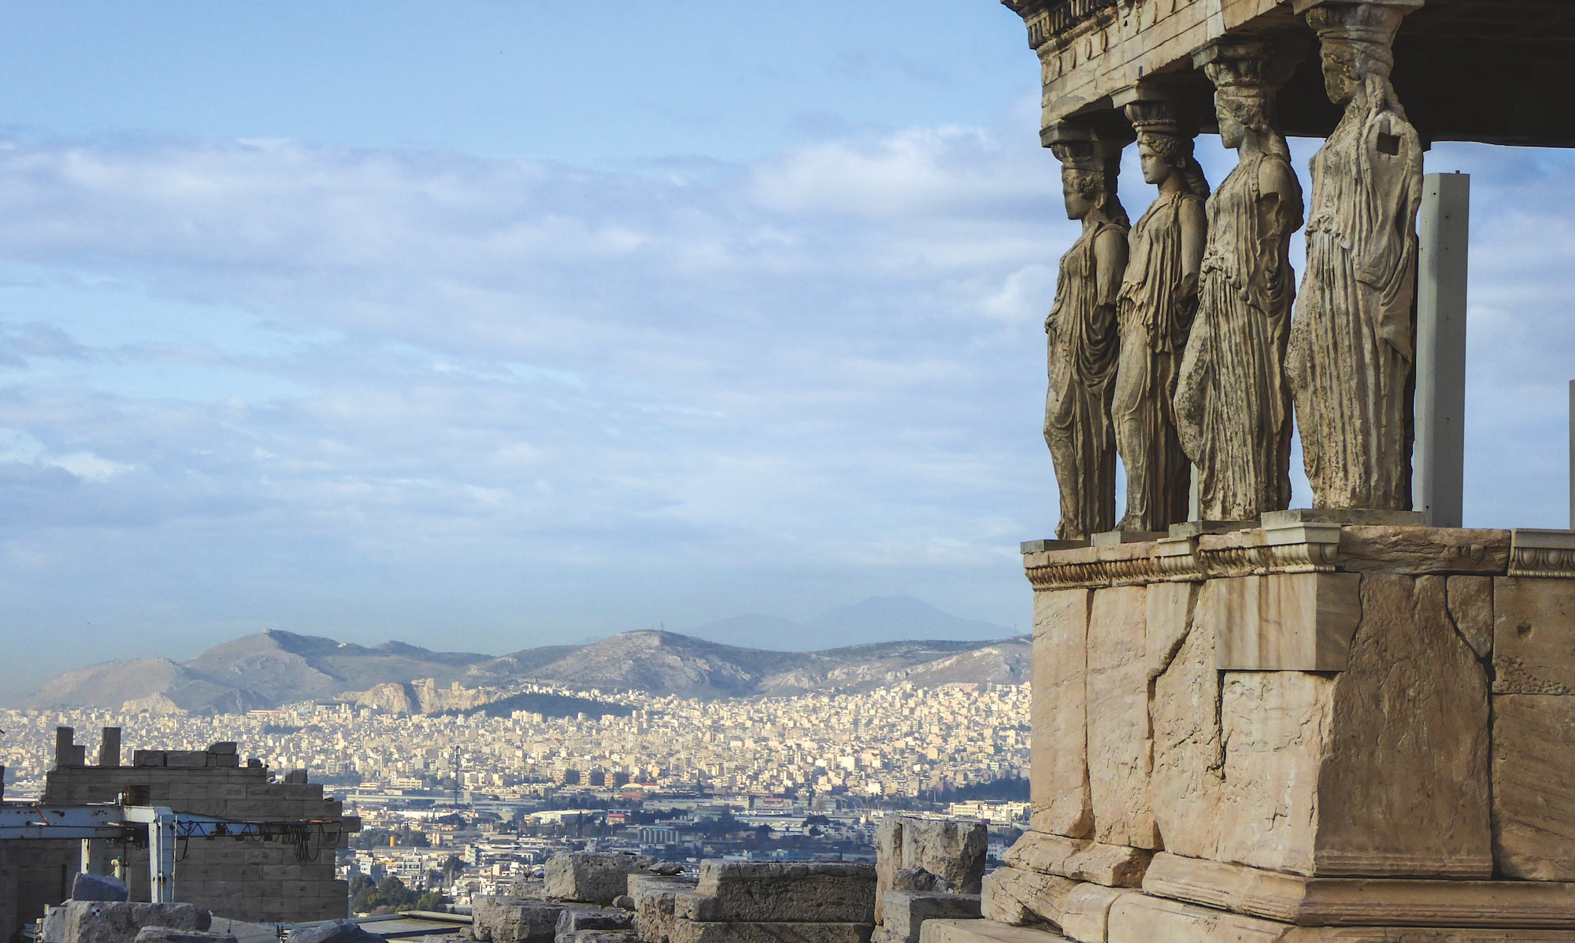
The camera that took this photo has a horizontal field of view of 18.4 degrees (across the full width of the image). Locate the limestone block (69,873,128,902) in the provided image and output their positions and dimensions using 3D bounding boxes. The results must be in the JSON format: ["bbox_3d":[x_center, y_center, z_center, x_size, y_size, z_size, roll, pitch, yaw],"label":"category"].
[{"bbox_3d":[-4.879,2.952,34.500,0.420,0.220,0.360,2,-2,-9],"label":"limestone block"}]

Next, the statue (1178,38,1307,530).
[{"bbox_3d":[2.159,-0.893,23.101,0.530,2.250,0.580,2,-2,-9],"label":"statue"}]

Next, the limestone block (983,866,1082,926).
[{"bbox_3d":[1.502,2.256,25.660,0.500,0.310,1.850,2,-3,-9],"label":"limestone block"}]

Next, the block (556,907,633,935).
[{"bbox_3d":[-1.175,2.738,29.600,0.440,0.160,0.400,2,-3,-9],"label":"block"}]

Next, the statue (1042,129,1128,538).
[{"bbox_3d":[1.621,-0.732,26.401,0.440,2.193,0.620,2,-3,-9],"label":"statue"}]

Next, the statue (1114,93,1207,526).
[{"bbox_3d":[1.922,-0.819,24.753,0.530,2.240,0.580,2,-2,-9],"label":"statue"}]

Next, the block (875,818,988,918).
[{"bbox_3d":[0.822,2.288,27.900,0.550,0.600,0.450,2,-2,-9],"label":"block"}]

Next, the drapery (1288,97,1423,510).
[{"bbox_3d":[2.483,-0.720,21.266,0.510,1.747,0.640,2,-3,-9],"label":"drapery"}]

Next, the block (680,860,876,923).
[{"bbox_3d":[-0.047,2.493,28.800,1.080,0.350,0.750,2,-2,-9],"label":"block"}]

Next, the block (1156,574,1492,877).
[{"bbox_3d":[2.438,1.156,22.539,0.780,1.310,2.940,2,-2,-9],"label":"block"}]

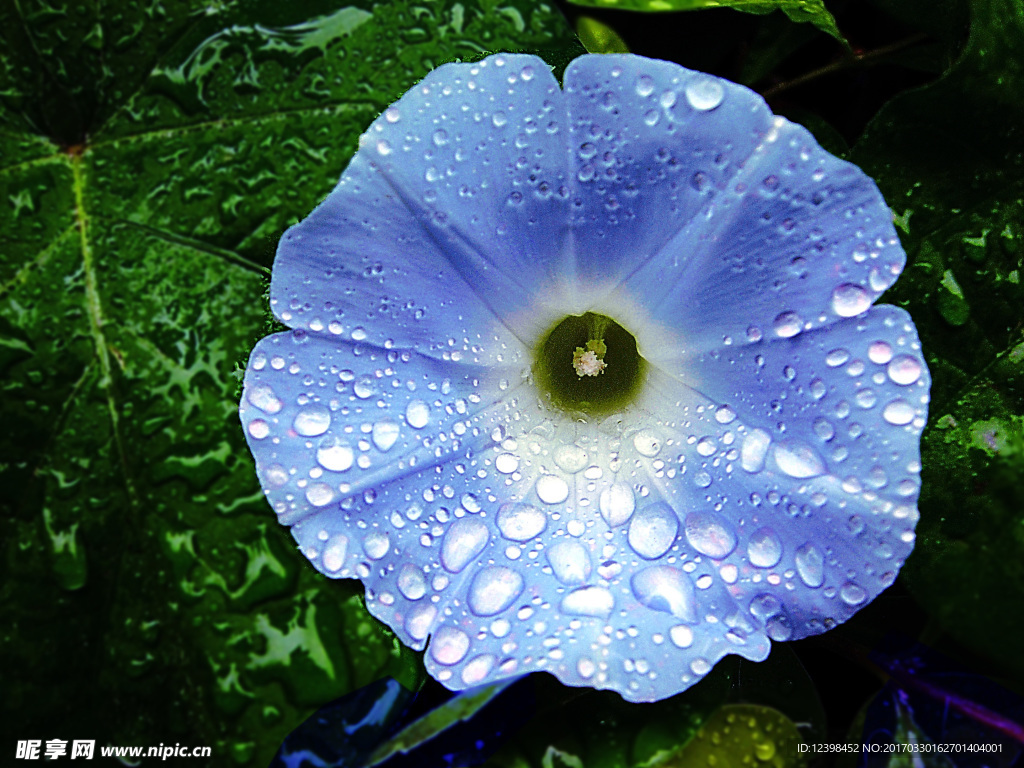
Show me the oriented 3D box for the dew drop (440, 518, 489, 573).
[{"bbox_3d":[-0.006,0.019,0.126,0.005,0.002,0.007,30,67,5],"label":"dew drop"}]

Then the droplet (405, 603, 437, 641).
[{"bbox_3d":[-0.011,0.029,0.129,0.004,0.002,0.005,32,62,7],"label":"droplet"}]

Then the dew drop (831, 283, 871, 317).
[{"bbox_3d":[0.043,-0.011,0.135,0.005,0.002,0.004,0,86,12],"label":"dew drop"}]

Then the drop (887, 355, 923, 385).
[{"bbox_3d":[0.050,-0.002,0.134,0.004,0.002,0.004,0,83,12],"label":"drop"}]

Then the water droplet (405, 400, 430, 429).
[{"bbox_3d":[-0.012,0.004,0.136,0.003,0.002,0.004,0,78,-22],"label":"water droplet"}]

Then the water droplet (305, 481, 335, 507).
[{"bbox_3d":[-0.024,0.014,0.135,0.004,0.002,0.003,0,78,-11],"label":"water droplet"}]

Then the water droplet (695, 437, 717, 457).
[{"bbox_3d":[0.024,0.008,0.133,0.002,0.001,0.002,-6,66,13],"label":"water droplet"}]

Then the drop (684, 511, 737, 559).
[{"bbox_3d":[0.024,0.018,0.126,0.007,0.002,0.005,32,75,18],"label":"drop"}]

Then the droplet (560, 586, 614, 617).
[{"bbox_3d":[0.009,0.025,0.124,0.006,0.002,0.004,-7,66,-3],"label":"droplet"}]

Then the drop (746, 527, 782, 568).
[{"bbox_3d":[0.032,0.021,0.136,0.004,0.002,0.005,-10,74,6],"label":"drop"}]

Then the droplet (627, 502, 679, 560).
[{"bbox_3d":[0.018,0.019,0.134,0.006,0.003,0.008,11,66,14],"label":"droplet"}]

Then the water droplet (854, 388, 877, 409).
[{"bbox_3d":[0.045,0.002,0.136,0.003,0.001,0.003,0,82,12],"label":"water droplet"}]

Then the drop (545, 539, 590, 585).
[{"bbox_3d":[0.007,0.023,0.136,0.006,0.002,0.006,0,72,-1],"label":"drop"}]

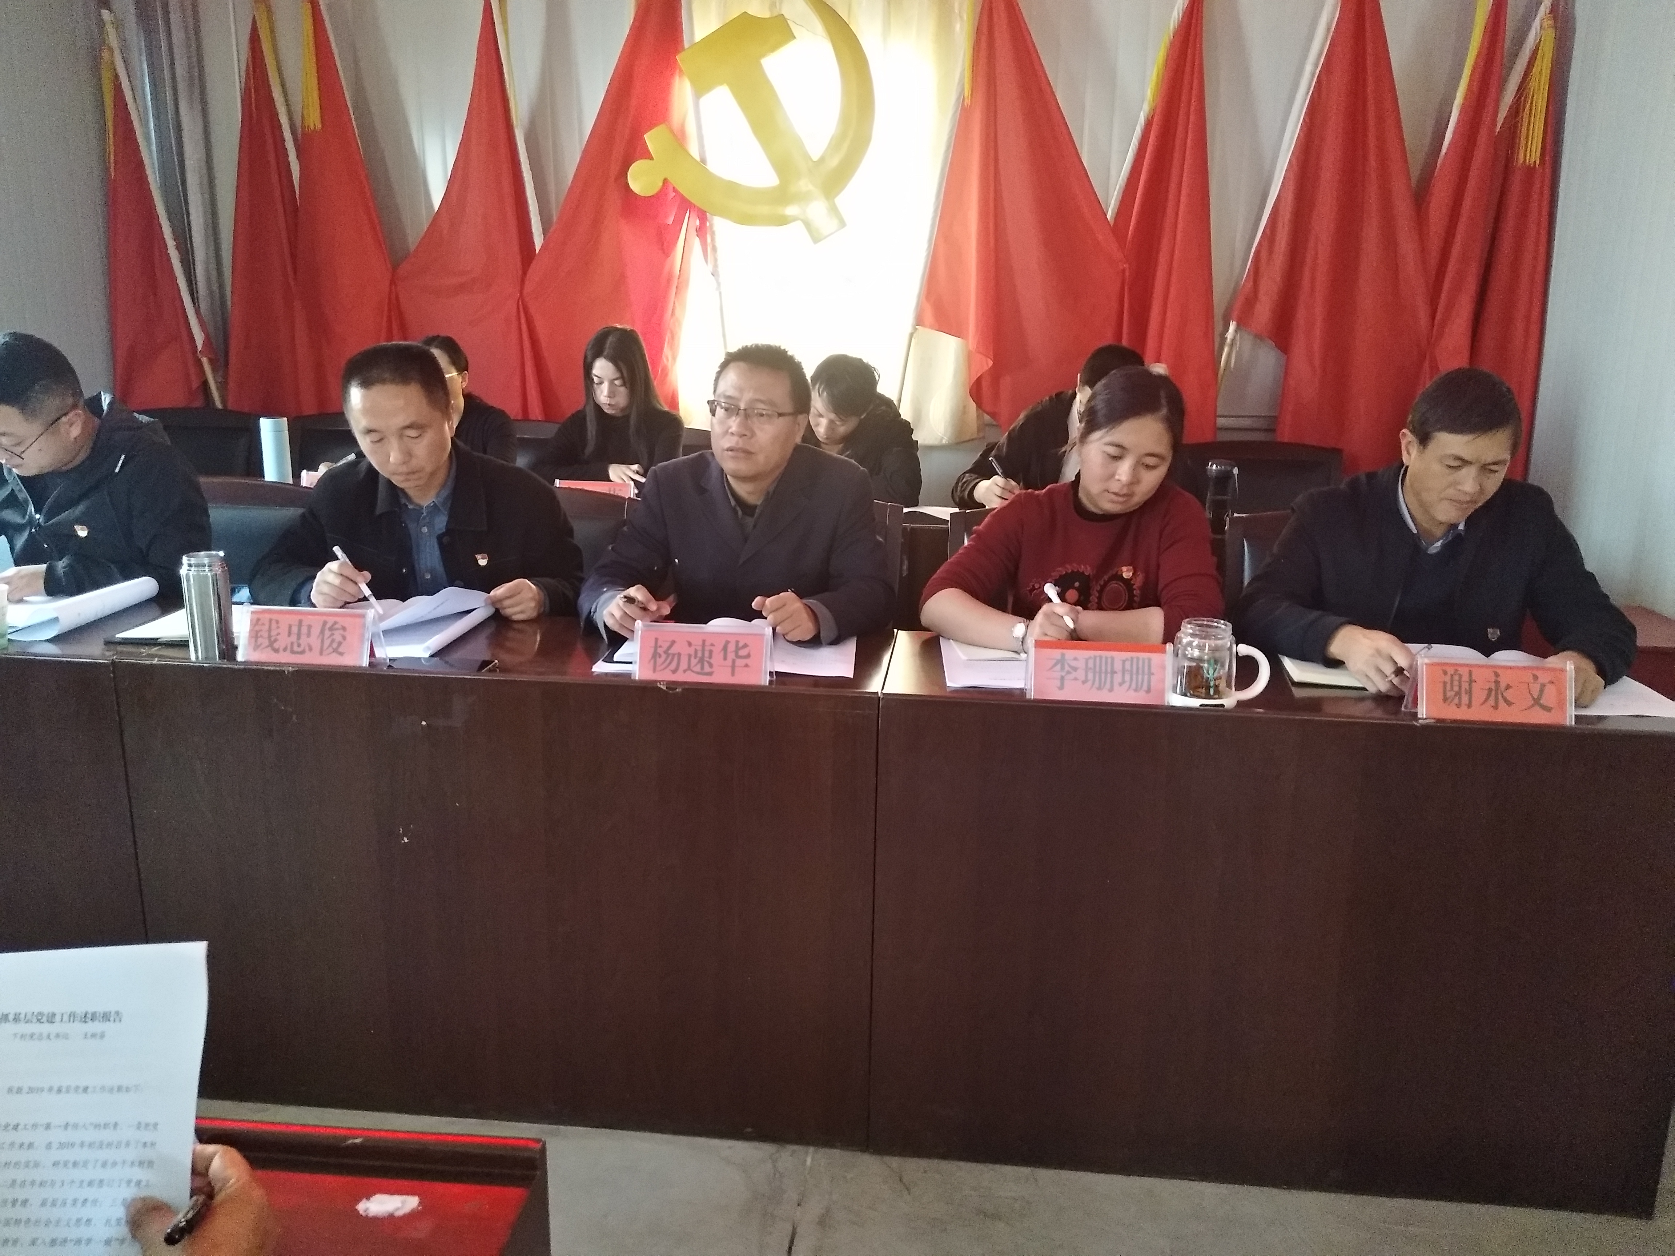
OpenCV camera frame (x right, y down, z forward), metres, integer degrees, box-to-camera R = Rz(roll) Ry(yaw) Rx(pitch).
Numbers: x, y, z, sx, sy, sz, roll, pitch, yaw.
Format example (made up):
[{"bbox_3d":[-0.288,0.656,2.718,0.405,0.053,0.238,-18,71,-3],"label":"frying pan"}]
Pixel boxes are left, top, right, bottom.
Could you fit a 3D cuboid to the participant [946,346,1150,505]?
[{"bbox_3d":[0.717,-0.235,3.901,0.600,1.255,0.700,2,14,3],"label":"participant"}]

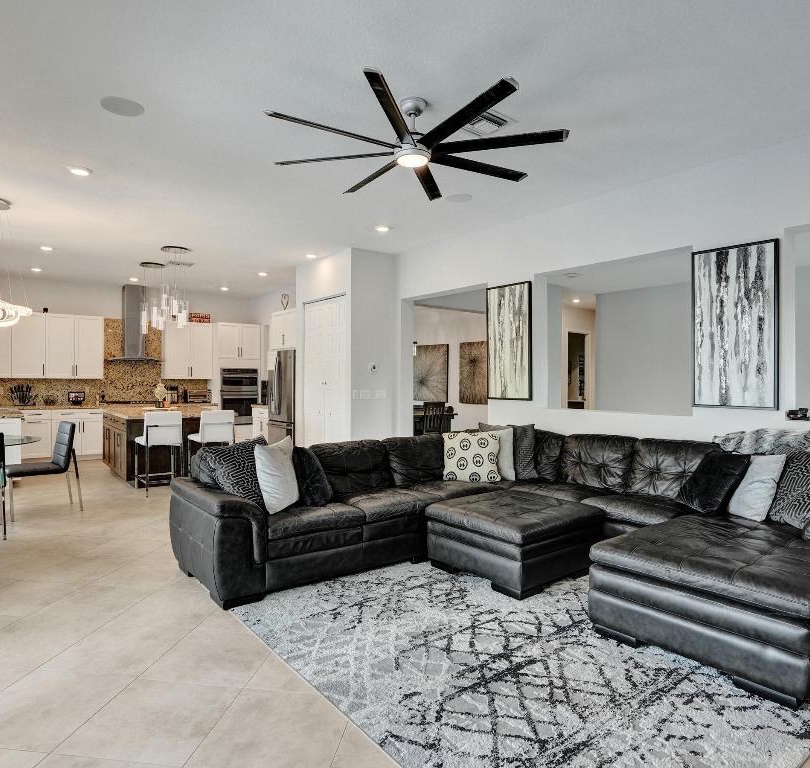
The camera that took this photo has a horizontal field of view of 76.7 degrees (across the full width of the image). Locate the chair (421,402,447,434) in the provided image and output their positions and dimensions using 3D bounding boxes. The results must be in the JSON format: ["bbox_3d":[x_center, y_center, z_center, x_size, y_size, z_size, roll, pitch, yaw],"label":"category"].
[{"bbox_3d":[0.342,0.813,8.640,0.470,0.980,0.540,0,0,-39],"label":"chair"}]

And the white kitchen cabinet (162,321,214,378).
[{"bbox_3d":[-4.202,-0.630,9.887,0.870,1.080,0.340,0,0,-39],"label":"white kitchen cabinet"}]

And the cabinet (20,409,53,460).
[{"bbox_3d":[-5.975,0.842,8.241,0.430,0.880,0.630,0,0,-39],"label":"cabinet"}]

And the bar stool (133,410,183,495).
[{"bbox_3d":[-3.000,0.807,6.214,0.420,0.980,0.570,0,0,-39],"label":"bar stool"}]

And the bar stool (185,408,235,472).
[{"bbox_3d":[-2.495,0.818,6.628,0.440,0.970,0.550,0,0,-39],"label":"bar stool"}]

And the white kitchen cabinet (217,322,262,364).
[{"bbox_3d":[-3.442,-0.814,10.299,0.865,0.730,0.600,0,0,-39],"label":"white kitchen cabinet"}]

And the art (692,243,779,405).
[{"bbox_3d":[2.469,-0.421,3.851,0.045,1.210,0.565,0,0,-39],"label":"art"}]

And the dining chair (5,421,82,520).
[{"bbox_3d":[-3.681,0.851,5.214,0.460,0.910,0.630,0,0,43],"label":"dining chair"}]

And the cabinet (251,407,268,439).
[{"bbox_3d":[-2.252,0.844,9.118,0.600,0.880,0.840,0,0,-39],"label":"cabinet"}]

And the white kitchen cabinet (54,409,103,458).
[{"bbox_3d":[-5.492,0.842,8.638,0.830,0.880,0.630,0,0,-39],"label":"white kitchen cabinet"}]

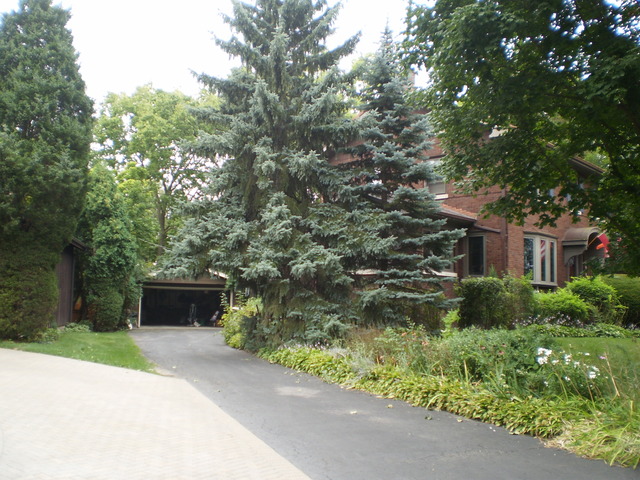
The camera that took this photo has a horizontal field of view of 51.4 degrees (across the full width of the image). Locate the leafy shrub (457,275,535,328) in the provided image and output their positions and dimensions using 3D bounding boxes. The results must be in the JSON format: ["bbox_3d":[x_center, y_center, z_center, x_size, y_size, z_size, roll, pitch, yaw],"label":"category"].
[{"bbox_3d":[6.488,2.437,24.581,2.850,2.180,2.000,0,-5,0],"label":"leafy shrub"}]

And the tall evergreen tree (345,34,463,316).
[{"bbox_3d":[2.651,-1.902,22.748,4.400,10.710,4.300,0,-5,0],"label":"tall evergreen tree"}]

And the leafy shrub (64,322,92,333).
[{"bbox_3d":[-10.271,3.742,28.283,1.200,0.510,1.000,0,-5,0],"label":"leafy shrub"}]

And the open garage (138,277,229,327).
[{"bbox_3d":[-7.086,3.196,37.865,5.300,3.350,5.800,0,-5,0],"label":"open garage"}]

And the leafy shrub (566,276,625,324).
[{"bbox_3d":[10.720,2.528,25.878,2.200,2.220,2.000,0,-5,0],"label":"leafy shrub"}]

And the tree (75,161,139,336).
[{"bbox_3d":[-9.406,0.371,29.578,2.750,7.550,2.700,0,-5,0],"label":"tree"}]

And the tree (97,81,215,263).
[{"bbox_3d":[-11.818,-2.806,48.421,8.800,17.130,8.500,0,-5,0],"label":"tree"}]

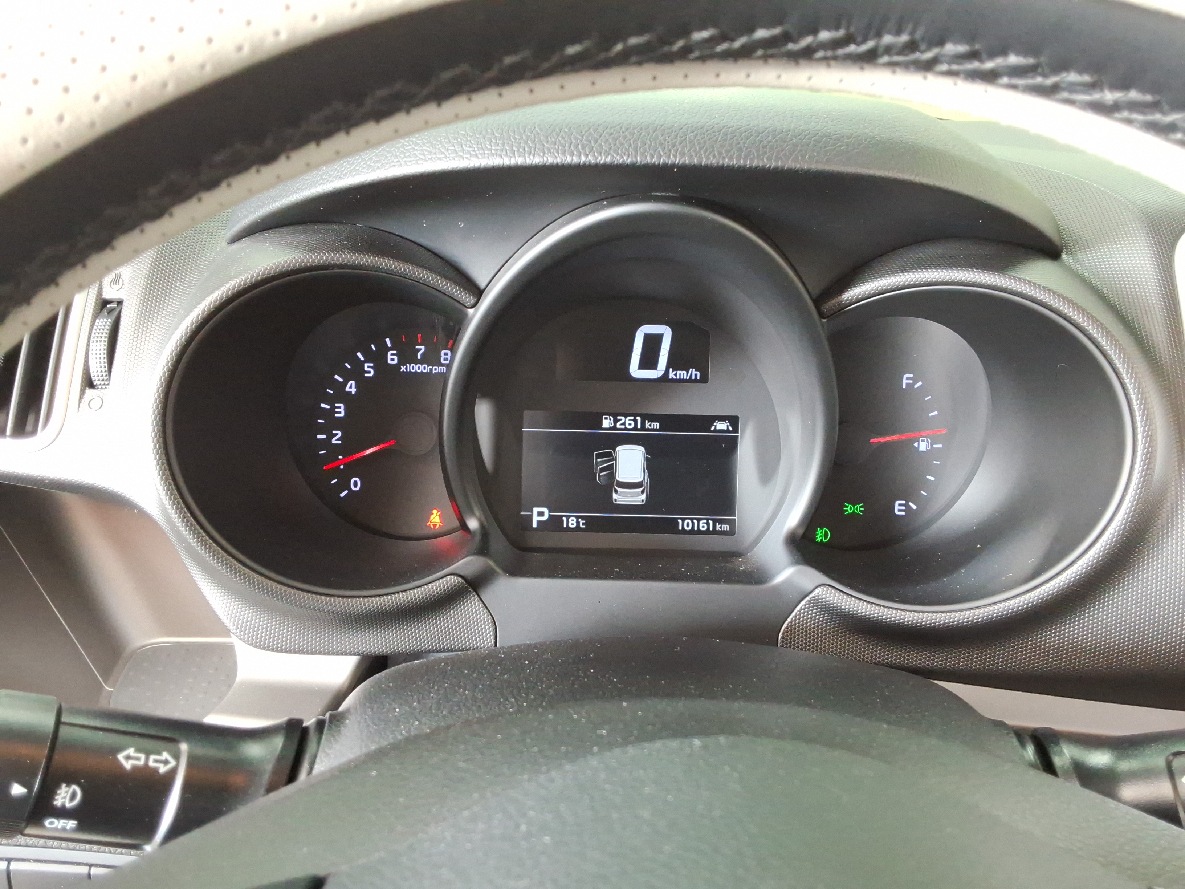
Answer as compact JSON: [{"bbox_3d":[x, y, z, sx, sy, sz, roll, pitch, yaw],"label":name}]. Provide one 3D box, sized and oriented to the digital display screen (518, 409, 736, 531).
[{"bbox_3d":[0.016,0.012,0.405,0.091,0.051,0.010,1,2,0],"label":"digital display screen"}]

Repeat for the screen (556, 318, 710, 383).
[{"bbox_3d":[0.017,-0.039,0.404,0.064,0.027,0.010,1,2,0],"label":"screen"}]

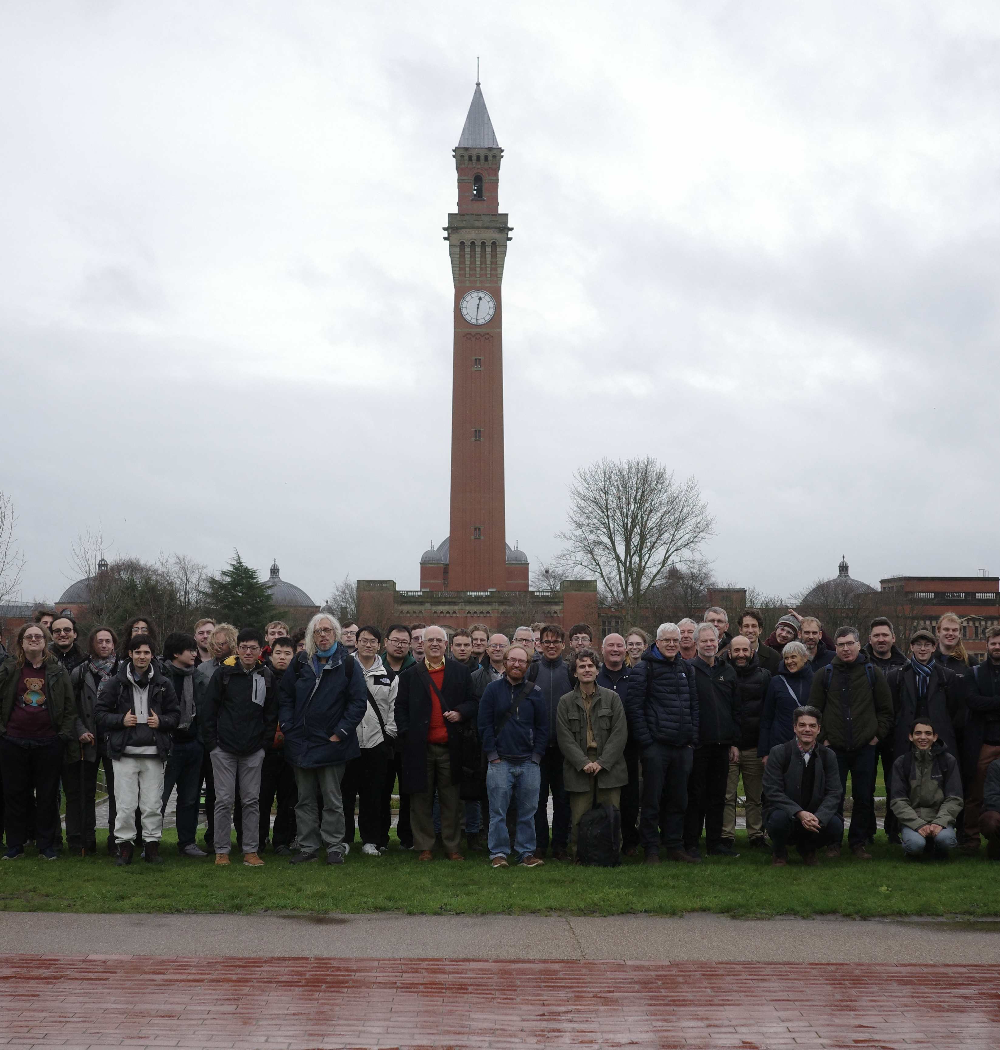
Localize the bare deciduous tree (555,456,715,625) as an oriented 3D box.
[{"bbox_3d":[11.655,4.748,150.000,13.200,21.000,13.000,0,-3,-1],"label":"bare deciduous tree"}]

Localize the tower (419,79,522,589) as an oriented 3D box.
[{"bbox_3d":[-3.286,-21.599,267.000,10.600,99.000,10.600,0,-3,-1],"label":"tower"}]

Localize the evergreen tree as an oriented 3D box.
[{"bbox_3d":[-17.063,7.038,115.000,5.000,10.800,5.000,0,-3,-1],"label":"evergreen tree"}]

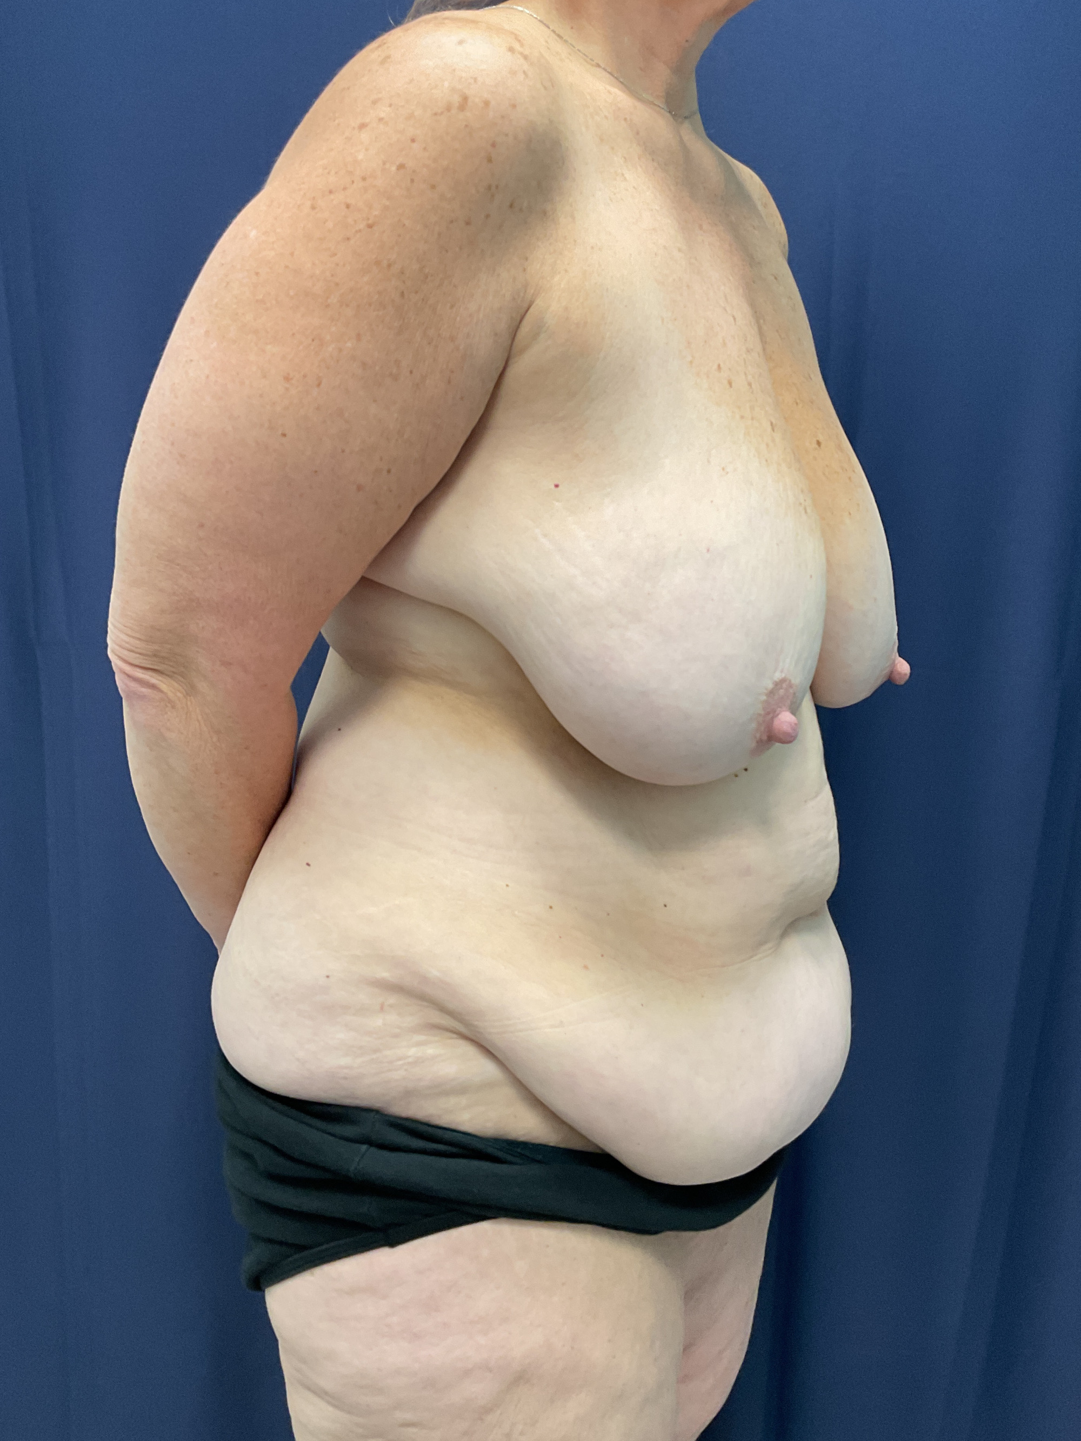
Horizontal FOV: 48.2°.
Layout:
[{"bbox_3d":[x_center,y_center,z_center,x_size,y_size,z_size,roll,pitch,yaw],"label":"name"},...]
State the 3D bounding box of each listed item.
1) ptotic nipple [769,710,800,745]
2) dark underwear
[{"bbox_3d":[0.136,0.004,0.669,0.015,0.018,0.016,8,12,37],"label":"ptotic nipple"},{"bbox_3d":[-0.028,0.294,0.818,0.360,0.210,0.420,7,11,32],"label":"dark underwear"}]

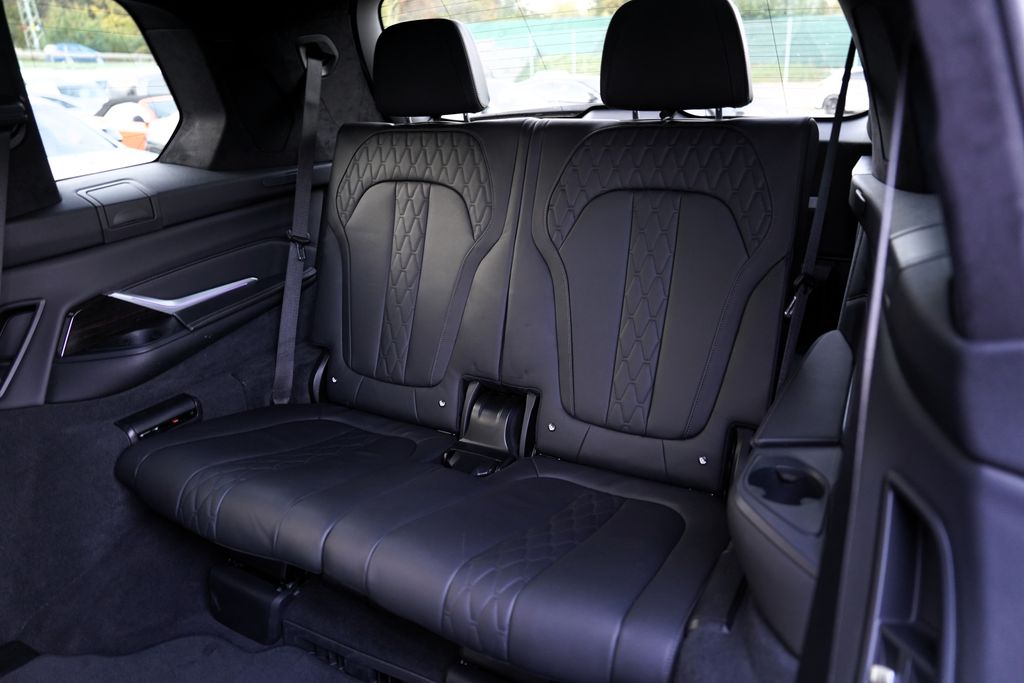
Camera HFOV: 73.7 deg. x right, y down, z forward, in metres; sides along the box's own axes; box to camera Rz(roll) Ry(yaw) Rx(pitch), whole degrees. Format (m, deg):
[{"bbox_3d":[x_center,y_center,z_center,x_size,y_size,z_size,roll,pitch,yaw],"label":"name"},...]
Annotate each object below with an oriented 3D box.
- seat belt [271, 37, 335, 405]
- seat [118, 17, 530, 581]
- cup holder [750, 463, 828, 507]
[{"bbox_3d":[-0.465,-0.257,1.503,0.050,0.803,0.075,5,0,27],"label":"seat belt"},{"bbox_3d":[-0.306,-0.154,1.236,0.490,0.810,0.750,9,23,27],"label":"seat"},{"bbox_3d":[0.324,0.193,0.810,0.086,0.060,0.086,9,23,27],"label":"cup holder"}]

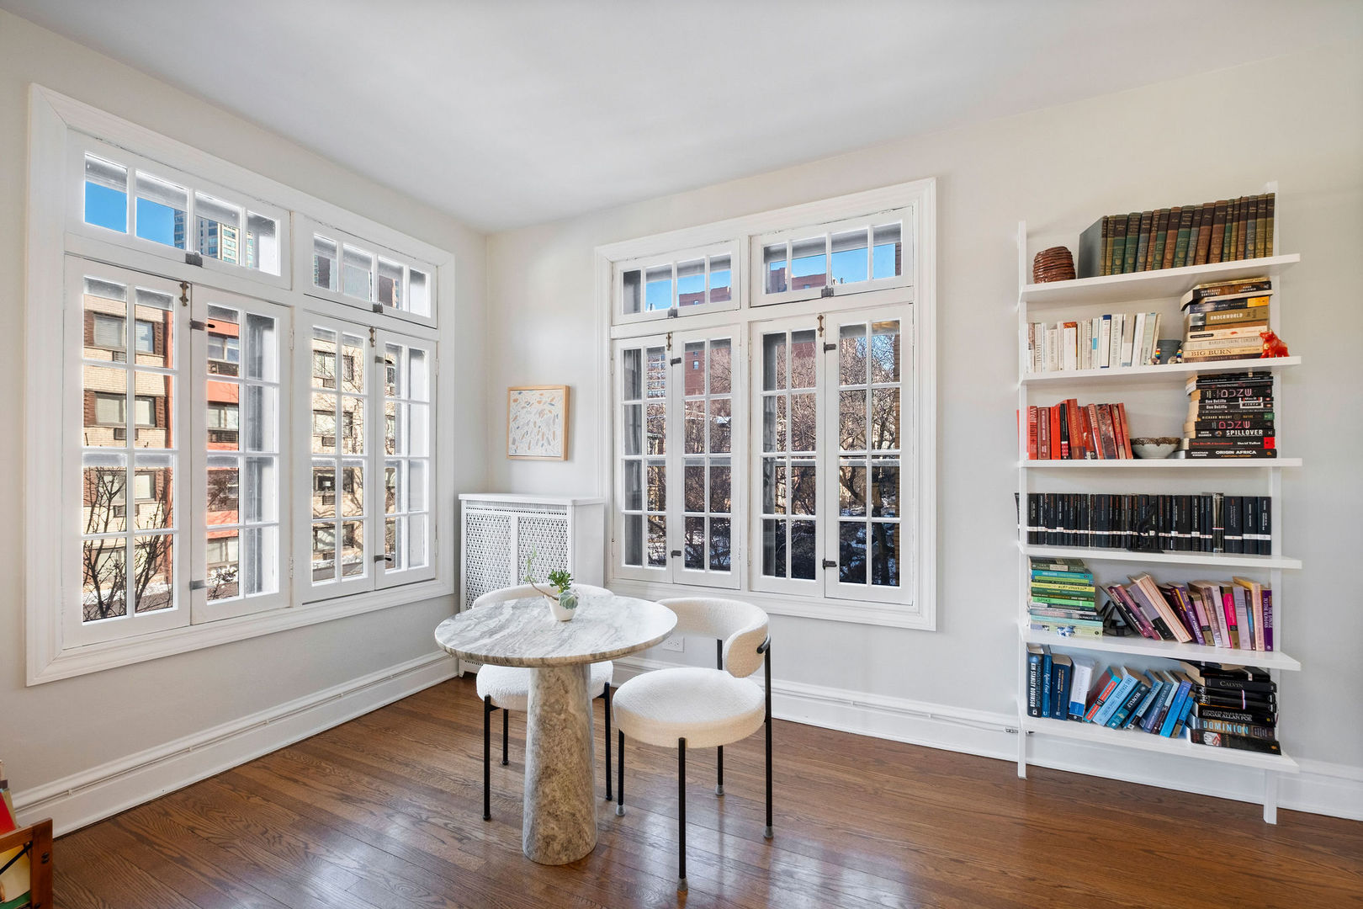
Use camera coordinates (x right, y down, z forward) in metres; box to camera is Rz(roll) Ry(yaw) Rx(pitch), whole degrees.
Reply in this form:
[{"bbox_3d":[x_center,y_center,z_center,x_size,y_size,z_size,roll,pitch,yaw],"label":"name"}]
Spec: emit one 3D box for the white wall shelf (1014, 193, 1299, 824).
[{"bbox_3d":[1.743,0.176,2.315,0.810,2.310,0.405,-1,-1,26],"label":"white wall shelf"}]

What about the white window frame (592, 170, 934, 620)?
[{"bbox_3d":[0.354,-0.219,3.248,1.870,2.070,0.100,-1,-1,26],"label":"white window frame"}]

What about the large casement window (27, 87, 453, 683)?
[{"bbox_3d":[-1.839,-0.217,2.909,0.100,2.070,1.860,-1,-1,26],"label":"large casement window"}]

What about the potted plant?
[{"bbox_3d":[-0.456,0.457,2.109,0.185,0.235,0.140,0,-1,0],"label":"potted plant"}]

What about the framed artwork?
[{"bbox_3d":[-0.907,-0.197,3.825,0.458,0.465,0.040,-1,-1,26],"label":"framed artwork"}]

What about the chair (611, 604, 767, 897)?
[{"bbox_3d":[0.035,0.952,2.140,0.560,0.760,0.570,0,-1,-30],"label":"chair"}]

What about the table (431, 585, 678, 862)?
[{"bbox_3d":[-0.415,0.954,2.086,0.820,0.758,0.820,0,-1,-4],"label":"table"}]

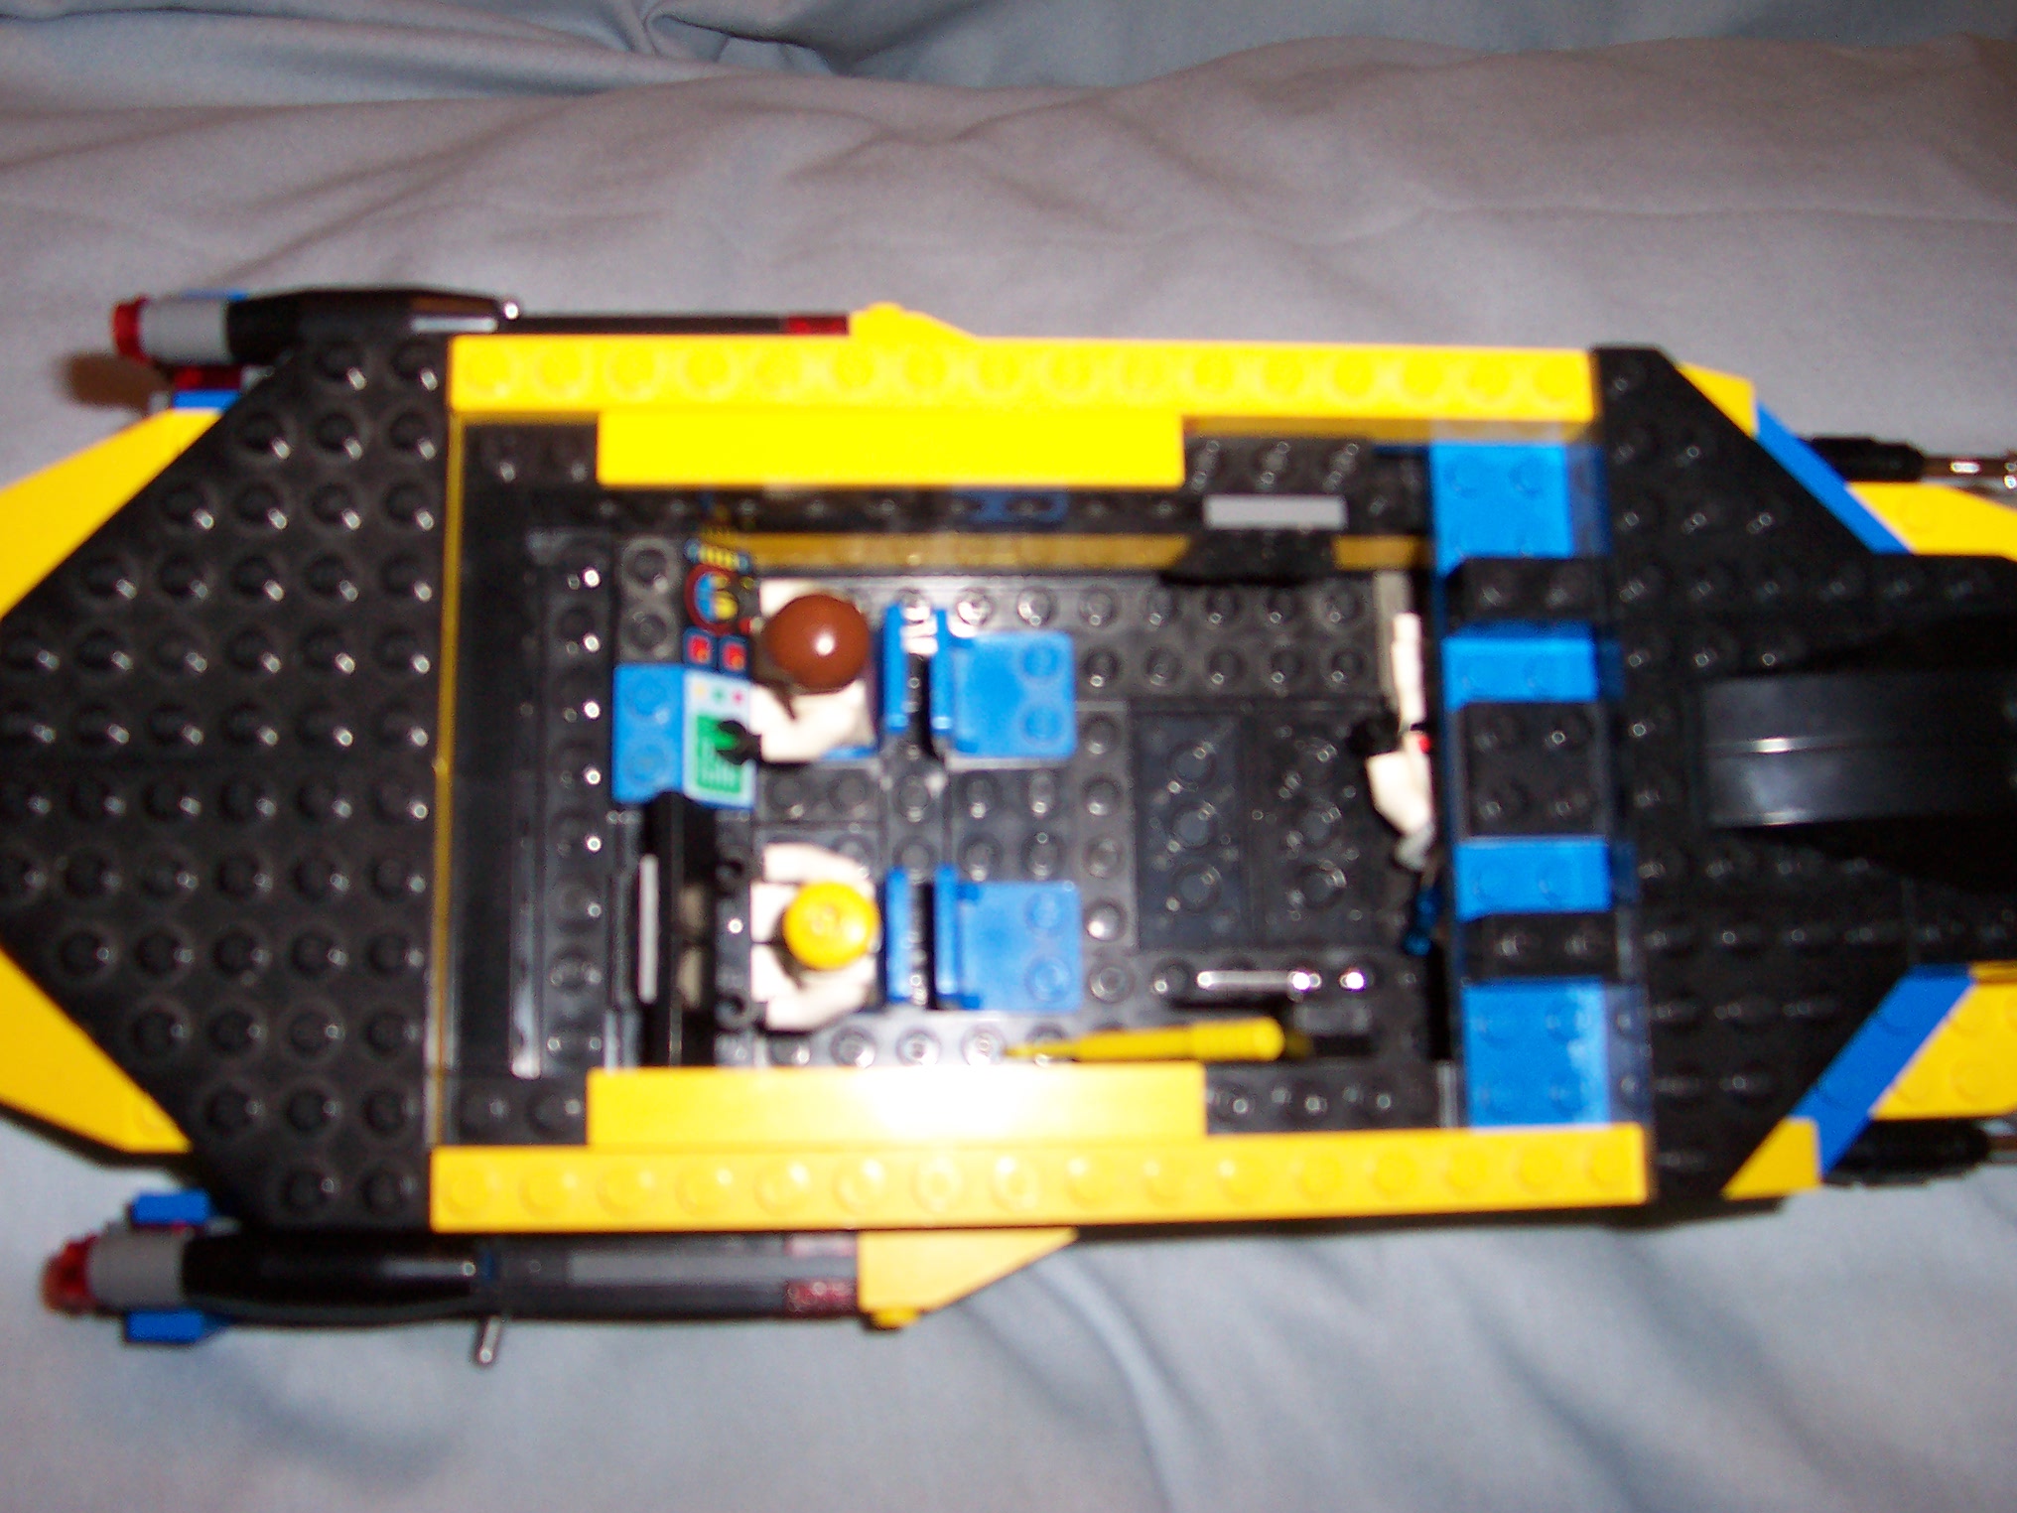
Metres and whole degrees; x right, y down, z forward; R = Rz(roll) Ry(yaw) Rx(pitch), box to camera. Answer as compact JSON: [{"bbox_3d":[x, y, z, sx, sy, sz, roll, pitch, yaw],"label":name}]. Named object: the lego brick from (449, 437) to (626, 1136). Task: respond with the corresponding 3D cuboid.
[{"bbox_3d":[-0.053,0.004,0.244,0.018,0.021,0.080,0,80,-5],"label":"lego brick"}]

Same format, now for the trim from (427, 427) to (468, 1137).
[{"bbox_3d":[-0.064,0.002,0.233,0.008,0.010,0.080,0,80,-5],"label":"trim"}]

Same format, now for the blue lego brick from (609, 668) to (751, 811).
[{"bbox_3d":[-0.038,-0.002,0.254,0.016,0.011,0.016,0,80,-5],"label":"blue lego brick"}]

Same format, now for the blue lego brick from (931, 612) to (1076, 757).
[{"bbox_3d":[-0.001,-0.009,0.266,0.018,0.017,0.016,0,80,-5],"label":"blue lego brick"}]

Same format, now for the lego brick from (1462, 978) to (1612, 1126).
[{"bbox_3d":[0.059,0.034,0.243,0.016,0.005,0.016,0,80,-5],"label":"lego brick"}]

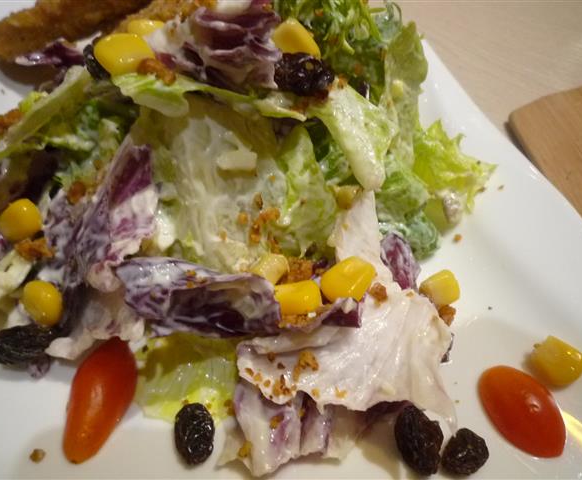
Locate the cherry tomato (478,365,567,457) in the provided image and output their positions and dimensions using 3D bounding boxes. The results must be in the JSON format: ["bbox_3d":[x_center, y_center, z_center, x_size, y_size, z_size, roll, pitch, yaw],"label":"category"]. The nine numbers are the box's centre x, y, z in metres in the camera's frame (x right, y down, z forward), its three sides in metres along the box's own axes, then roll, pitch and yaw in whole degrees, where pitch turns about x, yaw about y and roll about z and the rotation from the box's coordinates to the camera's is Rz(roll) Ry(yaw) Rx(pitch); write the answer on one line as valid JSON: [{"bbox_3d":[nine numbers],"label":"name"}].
[{"bbox_3d":[0.072,0.051,0.140,0.022,0.012,0.031,-35,68,-16],"label":"cherry tomato"}]

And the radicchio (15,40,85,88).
[{"bbox_3d":[-0.096,-0.069,0.183,0.029,0.016,0.020,-4,63,-2],"label":"radicchio"}]

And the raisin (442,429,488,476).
[{"bbox_3d":[0.051,0.062,0.135,0.015,0.011,0.011,-24,66,-12],"label":"raisin"}]

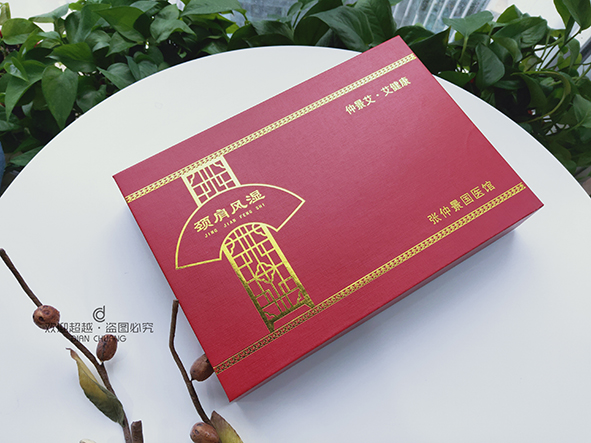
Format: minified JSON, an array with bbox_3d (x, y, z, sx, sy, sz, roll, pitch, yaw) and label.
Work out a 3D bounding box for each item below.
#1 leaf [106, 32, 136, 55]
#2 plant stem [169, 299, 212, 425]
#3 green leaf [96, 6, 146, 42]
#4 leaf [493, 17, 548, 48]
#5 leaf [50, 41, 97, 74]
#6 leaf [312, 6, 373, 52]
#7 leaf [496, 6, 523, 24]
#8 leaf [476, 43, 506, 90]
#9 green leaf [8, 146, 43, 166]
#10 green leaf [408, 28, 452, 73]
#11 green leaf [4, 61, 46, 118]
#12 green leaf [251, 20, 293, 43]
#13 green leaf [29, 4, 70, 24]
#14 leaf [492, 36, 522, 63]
[{"bbox_3d":[-0.262,-0.263,0.579,0.043,0.014,0.025,-37,95,-7],"label":"leaf"},{"bbox_3d":[-0.100,0.127,0.358,0.019,0.012,0.115,-19,70,-8],"label":"plant stem"},{"bbox_3d":[-0.266,-0.301,0.600,0.076,0.022,0.052,30,83,-8],"label":"green leaf"},{"bbox_3d":[0.358,-0.287,0.620,0.085,0.022,0.042,-22,90,6],"label":"leaf"},{"bbox_3d":[-0.319,-0.235,0.560,0.064,0.018,0.043,0,90,-9],"label":"leaf"},{"bbox_3d":[0.072,-0.292,0.600,0.096,0.025,0.064,43,91,3],"label":"leaf"},{"bbox_3d":[0.371,-0.358,0.680,0.039,0.018,0.047,17,92,13],"label":"leaf"},{"bbox_3d":[0.294,-0.239,0.600,0.043,0.018,0.066,-10,95,7],"label":"leaf"},{"bbox_3d":[-0.410,-0.099,0.600,0.058,0.016,0.037,-32,90,-19],"label":"green leaf"},{"bbox_3d":[0.206,-0.238,0.561,0.063,0.020,0.063,43,108,-9],"label":"green leaf"},{"bbox_3d":[-0.385,-0.188,0.560,0.044,0.025,0.090,24,78,-12],"label":"green leaf"},{"bbox_3d":[-0.032,-0.277,0.570,0.064,0.020,0.031,20,95,-2],"label":"green leaf"},{"bbox_3d":[-0.403,-0.336,0.648,0.068,0.018,0.027,-24,80,-5],"label":"green leaf"},{"bbox_3d":[0.329,-0.267,0.610,0.035,0.018,0.057,-32,80,9],"label":"leaf"}]

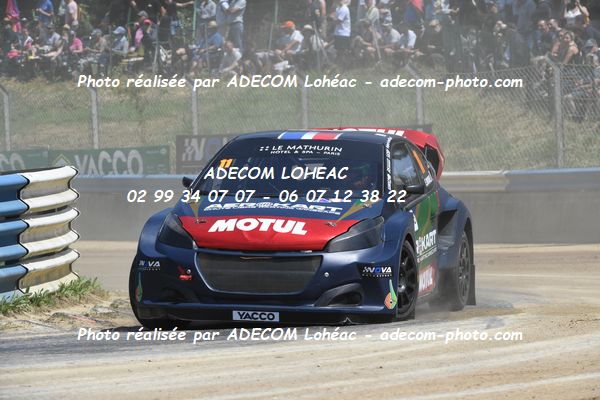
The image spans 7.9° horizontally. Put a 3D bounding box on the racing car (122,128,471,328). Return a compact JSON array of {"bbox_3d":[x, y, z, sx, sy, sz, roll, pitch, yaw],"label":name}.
[{"bbox_3d":[0.065,0.160,30.500,1.830,1.390,4.000,1,1,11],"label":"racing car"}]

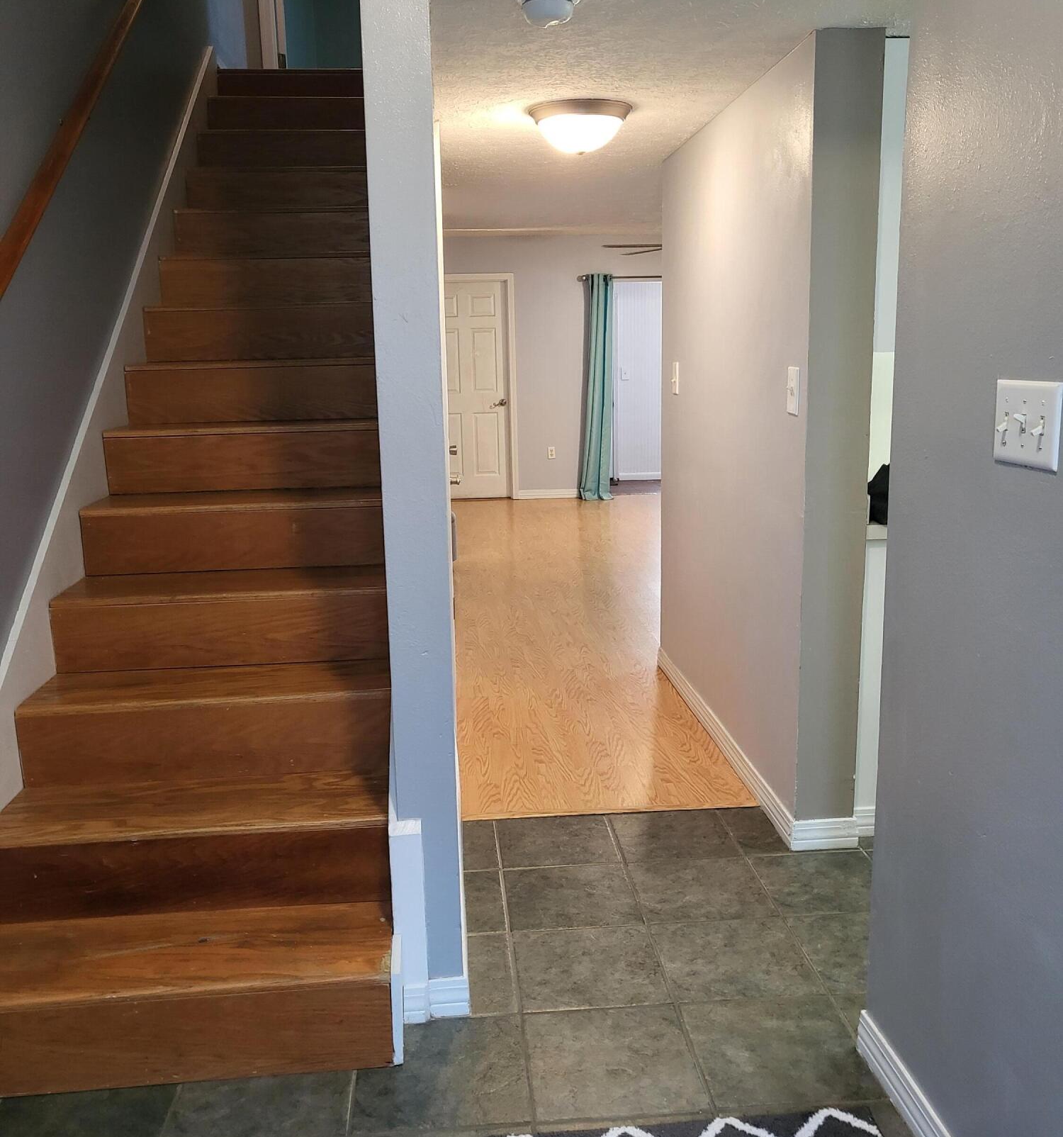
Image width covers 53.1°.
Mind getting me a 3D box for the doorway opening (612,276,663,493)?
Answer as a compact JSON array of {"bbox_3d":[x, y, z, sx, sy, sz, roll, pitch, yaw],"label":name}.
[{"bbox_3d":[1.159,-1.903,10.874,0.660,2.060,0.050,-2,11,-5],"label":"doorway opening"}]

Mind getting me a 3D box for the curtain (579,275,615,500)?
[{"bbox_3d":[0.613,-1.682,9.980,0.330,2.076,0.120,-2,11,-5],"label":"curtain"}]

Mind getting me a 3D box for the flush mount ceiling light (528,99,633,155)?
[{"bbox_3d":[0.155,-1.356,3.314,0.325,0.135,0.325,-2,11,-5],"label":"flush mount ceiling light"}]

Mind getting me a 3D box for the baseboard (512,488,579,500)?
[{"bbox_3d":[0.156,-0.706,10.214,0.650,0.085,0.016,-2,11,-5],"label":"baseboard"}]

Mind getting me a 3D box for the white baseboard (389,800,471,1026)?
[{"bbox_3d":[-0.206,0.701,2.175,0.150,0.450,0.090,-2,11,-5],"label":"white baseboard"}]

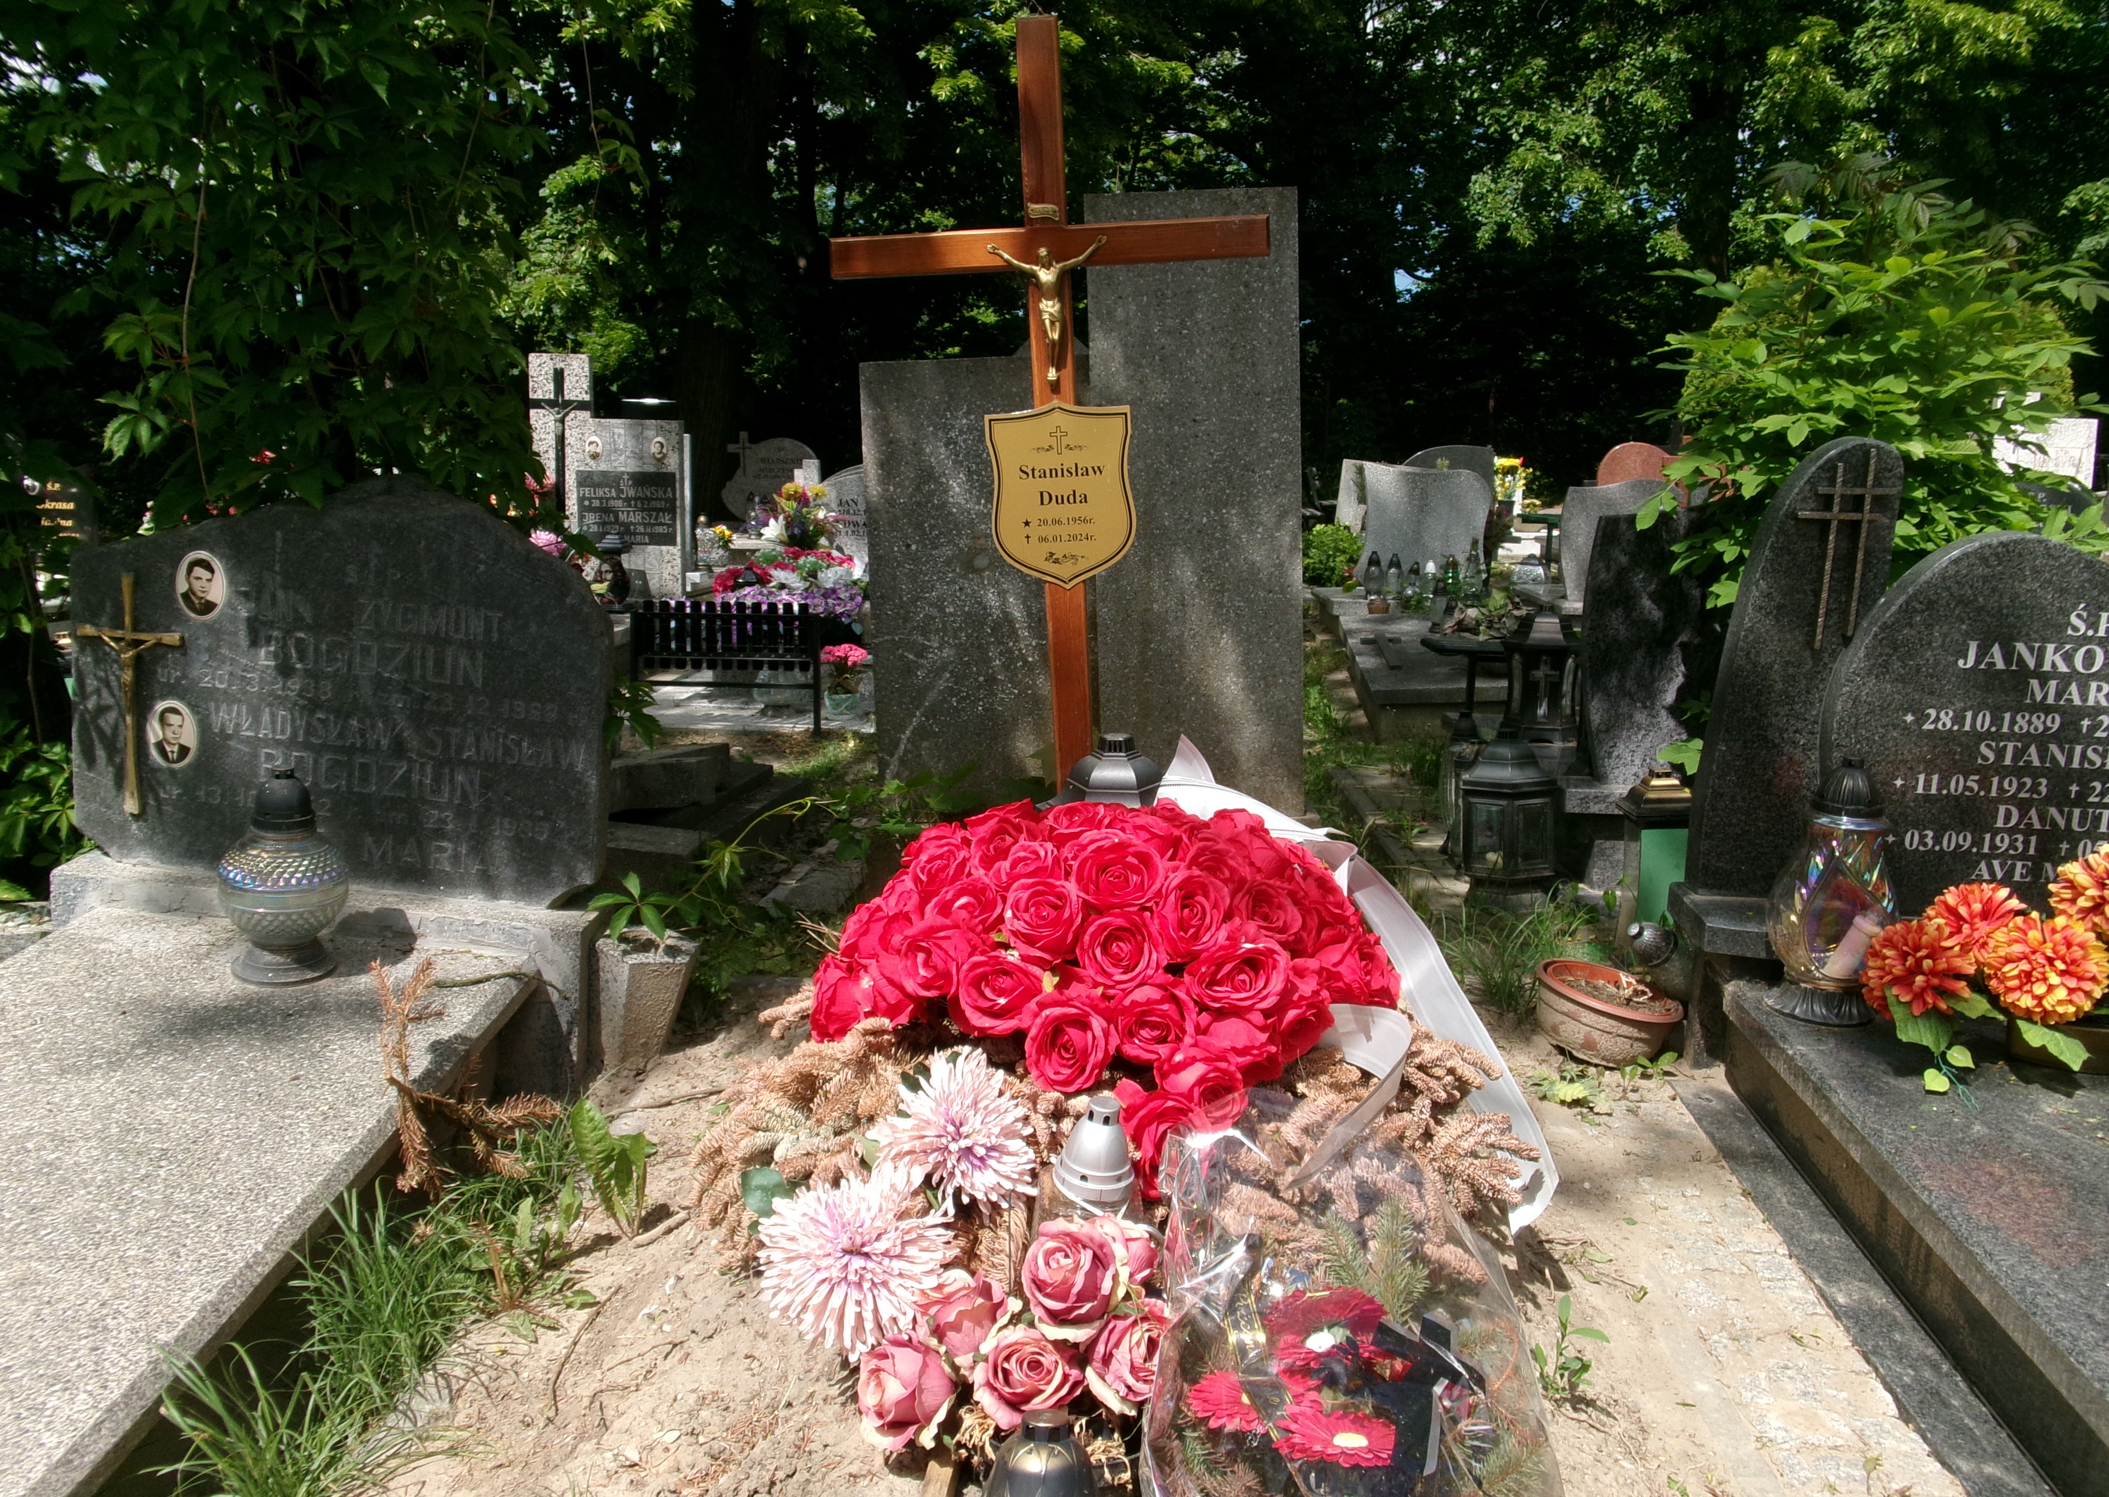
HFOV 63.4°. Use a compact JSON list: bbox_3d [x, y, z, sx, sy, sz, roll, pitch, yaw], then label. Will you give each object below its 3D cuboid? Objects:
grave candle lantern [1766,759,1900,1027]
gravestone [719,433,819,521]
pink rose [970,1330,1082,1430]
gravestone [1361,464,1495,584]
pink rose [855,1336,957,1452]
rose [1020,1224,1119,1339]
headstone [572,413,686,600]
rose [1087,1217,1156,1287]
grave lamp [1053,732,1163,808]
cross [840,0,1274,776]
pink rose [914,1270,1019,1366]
[{"bbox_3d":[1.168,0.205,2.553,0.192,0.380,0.192,1,13,0],"label":"grave candle lantern"},{"bbox_3d":[-1.699,-1.601,10.200,0.570,0.560,0.110,0,13,0],"label":"gravestone"},{"bbox_3d":[-0.024,0.602,1.630,0.105,0.095,0.080,0,-27,0],"label":"pink rose"},{"bbox_3d":[1.633,-0.967,7.500,0.580,0.560,0.110,1,13,3],"label":"gravestone"},{"bbox_3d":[-0.142,0.617,1.640,0.090,0.100,0.090,11,-20,38],"label":"pink rose"},{"bbox_3d":[0.015,0.526,1.690,0.095,0.105,0.080,2,-27,6],"label":"rose"},{"bbox_3d":[-1.851,-1.047,7.400,0.510,0.800,0.130,0,13,-2],"label":"headstone"},{"bbox_3d":[0.065,0.515,1.740,0.080,0.080,0.070,-7,-27,-27],"label":"rose"},{"bbox_3d":[0.087,0.163,2.462,0.215,0.380,0.215,0,13,0],"label":"grave lamp"},{"bbox_3d":[0.010,-0.369,2.635,0.660,1.420,0.055,-3,13,1],"label":"cross"},{"bbox_3d":[-0.090,0.572,1.710,0.090,0.080,0.090,9,57,32],"label":"pink rose"}]

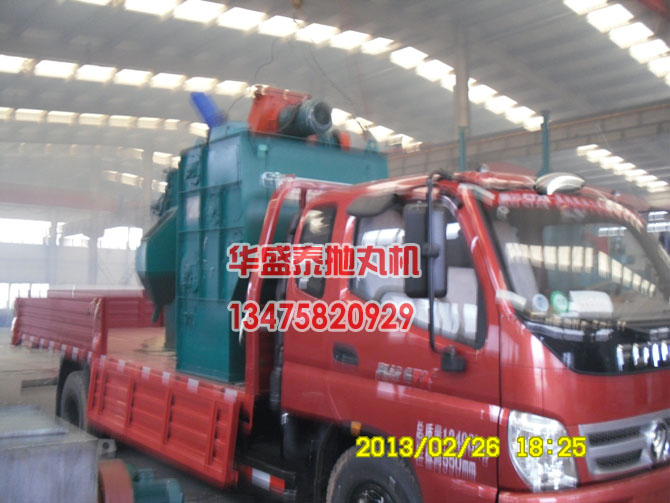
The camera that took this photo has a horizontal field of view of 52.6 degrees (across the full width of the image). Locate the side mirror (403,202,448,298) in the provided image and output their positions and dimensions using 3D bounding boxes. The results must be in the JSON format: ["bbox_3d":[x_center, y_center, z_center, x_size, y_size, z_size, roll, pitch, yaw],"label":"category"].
[{"bbox_3d":[0.400,-0.004,2.980,0.190,0.410,0.080,1,-2,-16],"label":"side mirror"}]

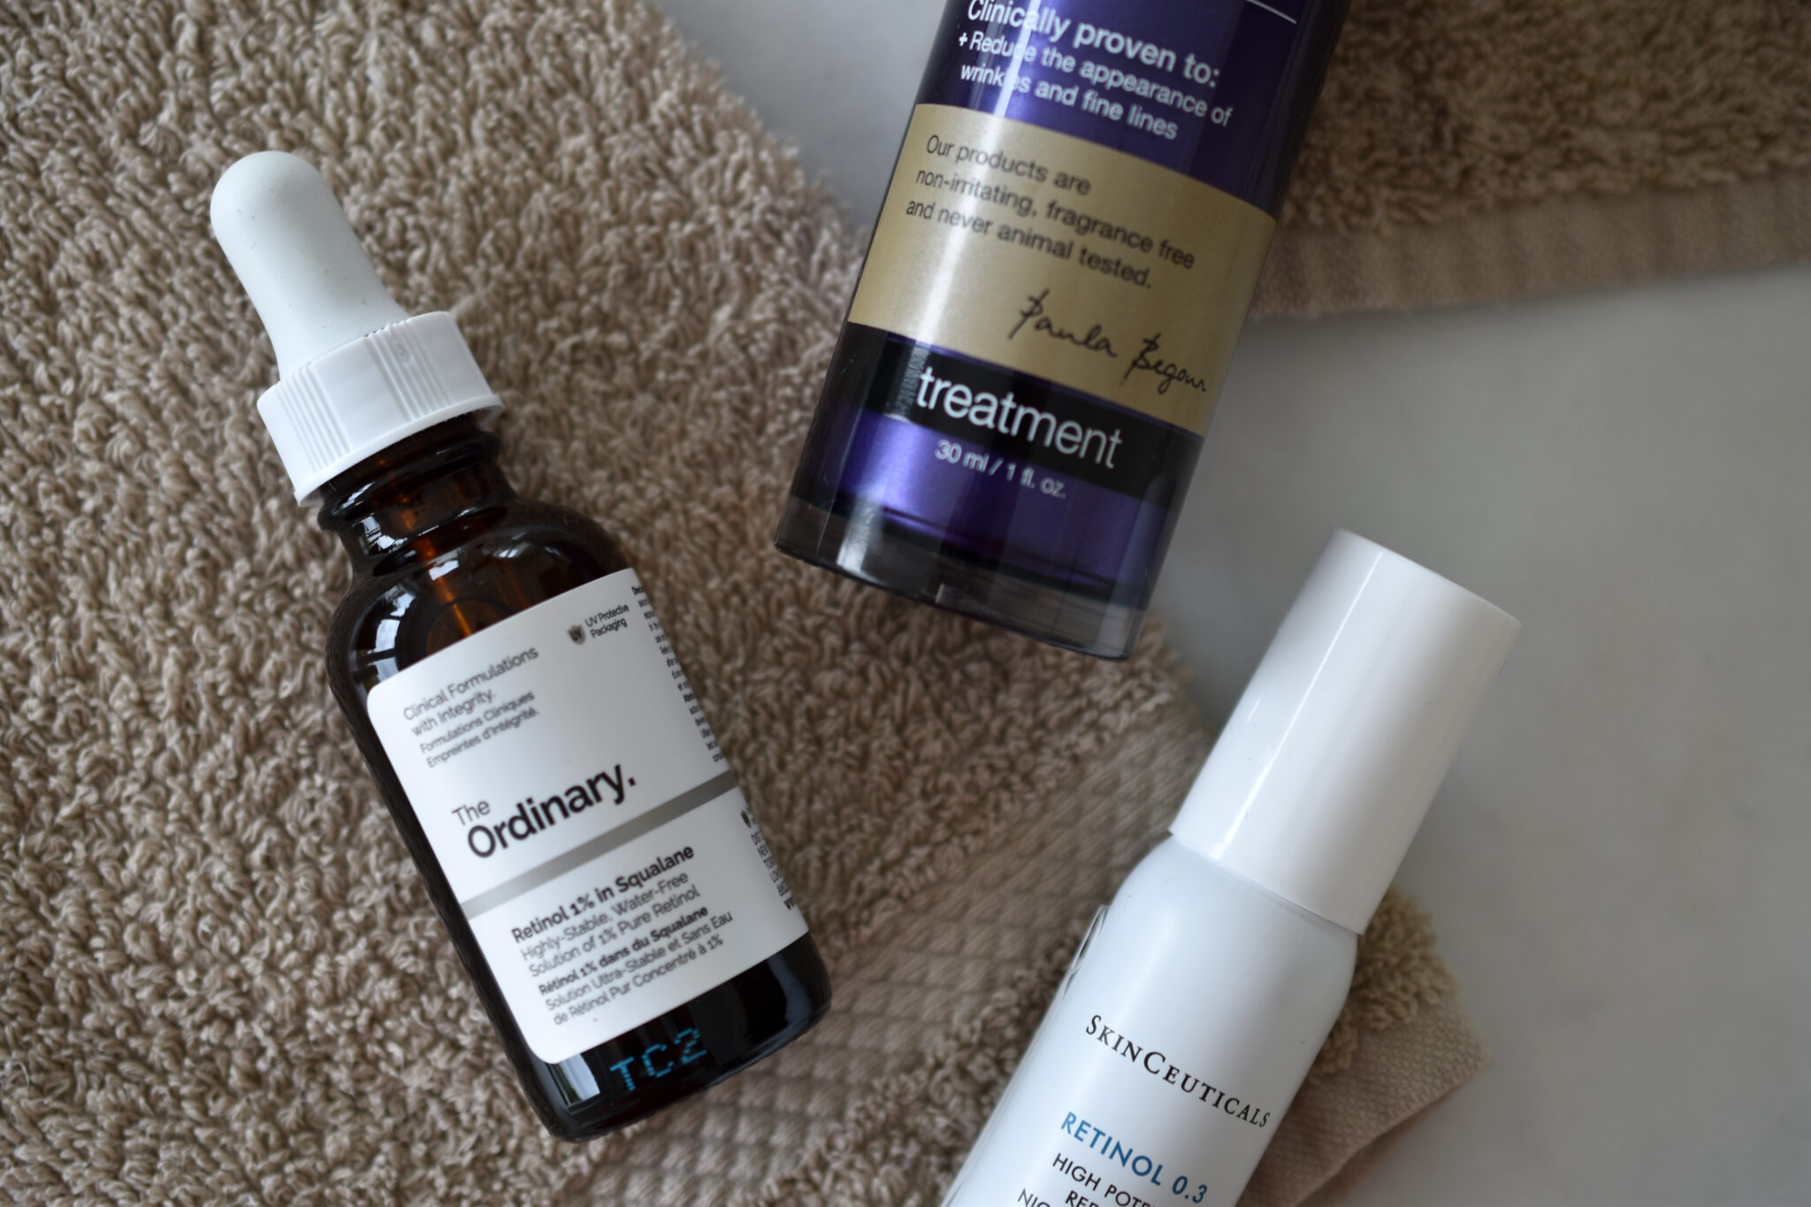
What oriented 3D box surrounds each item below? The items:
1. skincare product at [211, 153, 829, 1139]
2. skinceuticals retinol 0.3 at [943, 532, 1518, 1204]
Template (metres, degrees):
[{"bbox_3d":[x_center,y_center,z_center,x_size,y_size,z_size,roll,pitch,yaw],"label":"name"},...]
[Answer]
[{"bbox_3d":[-0.043,0.001,0.305,0.033,0.033,0.104,-25,90,-10],"label":"skincare product"},{"bbox_3d":[0.025,0.052,0.310,0.027,0.027,0.124,28,90,-2],"label":"skinceuticals retinol 0.3"}]

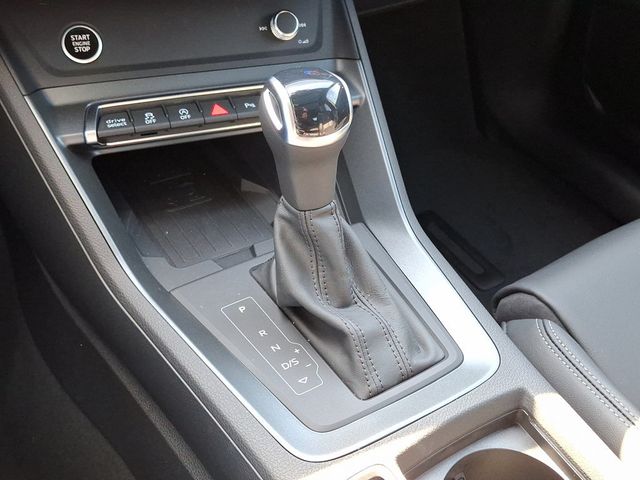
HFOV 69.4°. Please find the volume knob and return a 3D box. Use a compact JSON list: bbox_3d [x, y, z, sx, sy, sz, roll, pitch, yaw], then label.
[{"bbox_3d":[-0.039,-0.237,0.513,0.031,0.031,0.014,-16,0,-26],"label":"volume knob"}]

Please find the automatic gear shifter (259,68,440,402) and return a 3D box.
[{"bbox_3d":[0.018,-0.022,0.316,0.104,0.150,0.175,-16,43,-26],"label":"automatic gear shifter"}]

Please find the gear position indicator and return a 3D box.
[{"bbox_3d":[-0.032,0.069,0.314,0.026,0.004,0.092,-24,47,-33],"label":"gear position indicator"}]

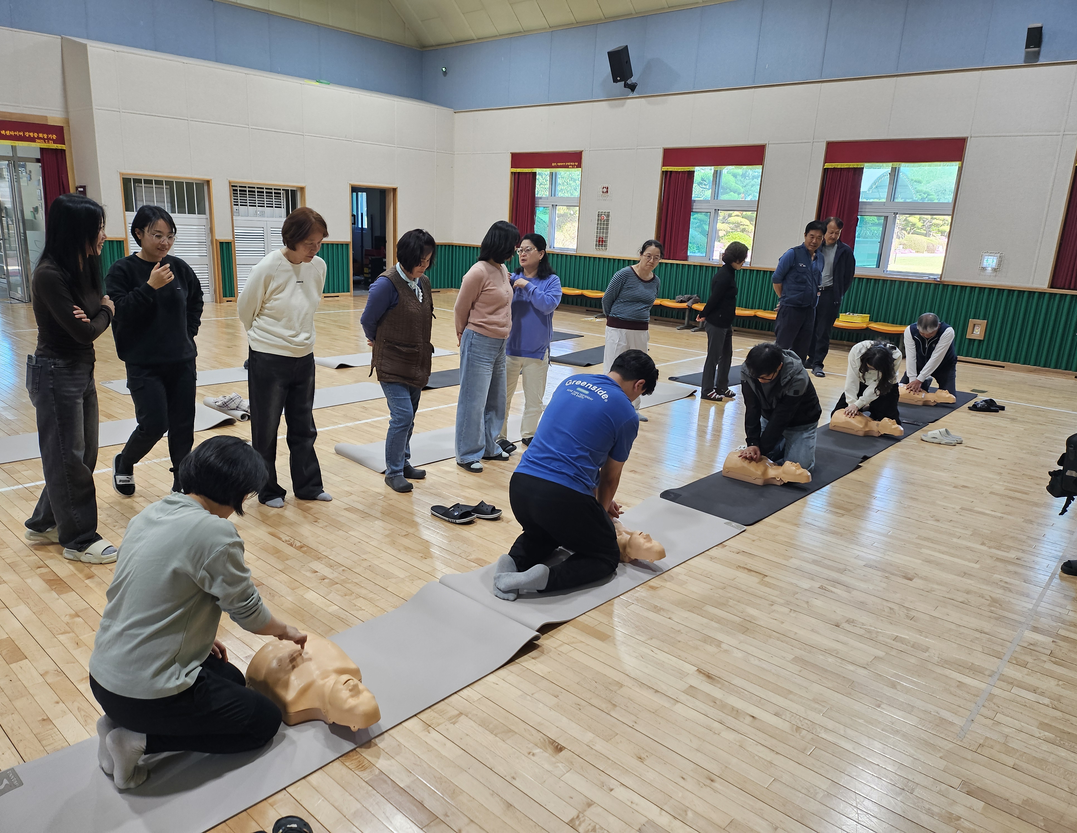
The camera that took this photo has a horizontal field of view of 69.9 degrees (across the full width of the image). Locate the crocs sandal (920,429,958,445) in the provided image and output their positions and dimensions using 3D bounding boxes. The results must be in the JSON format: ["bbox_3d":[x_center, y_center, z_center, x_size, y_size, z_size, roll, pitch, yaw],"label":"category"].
[{"bbox_3d":[3.323,0.171,6.382,0.268,0.100,0.105,11,17,29],"label":"crocs sandal"}]

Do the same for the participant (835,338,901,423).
[{"bbox_3d":[2.927,-0.301,6.719,0.550,0.770,0.800,11,16,29],"label":"participant"}]

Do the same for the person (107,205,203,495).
[{"bbox_3d":[-2.110,-0.343,4.237,0.530,1.610,0.420,-8,18,-36],"label":"person"}]

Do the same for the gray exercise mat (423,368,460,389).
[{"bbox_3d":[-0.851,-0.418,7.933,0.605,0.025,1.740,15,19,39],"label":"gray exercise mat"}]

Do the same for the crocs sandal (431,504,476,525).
[{"bbox_3d":[-0.471,0.520,4.287,0.268,0.088,0.105,6,15,13],"label":"crocs sandal"}]

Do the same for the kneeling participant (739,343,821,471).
[{"bbox_3d":[1.690,-0.078,5.354,0.540,0.930,0.860,12,17,30],"label":"kneeling participant"}]

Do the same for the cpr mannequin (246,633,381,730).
[{"bbox_3d":[-0.714,0.885,2.601,0.560,0.185,0.310,13,18,34],"label":"cpr mannequin"}]

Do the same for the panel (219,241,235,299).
[{"bbox_3d":[-5.302,-2.496,13.156,0.040,0.940,0.220,15,19,40],"label":"panel"}]

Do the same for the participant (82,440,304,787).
[{"bbox_3d":[-1.003,0.551,2.327,0.670,0.960,0.460,-11,20,-43],"label":"participant"}]

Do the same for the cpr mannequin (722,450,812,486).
[{"bbox_3d":[1.575,0.340,5.165,0.550,0.185,0.310,13,18,34],"label":"cpr mannequin"}]

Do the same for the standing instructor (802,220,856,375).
[{"bbox_3d":[3.383,-1.426,9.152,0.520,1.800,0.420,9,15,22],"label":"standing instructor"}]

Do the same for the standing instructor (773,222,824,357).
[{"bbox_3d":[2.926,-1.289,8.627,0.560,1.750,0.380,-2,16,-20],"label":"standing instructor"}]

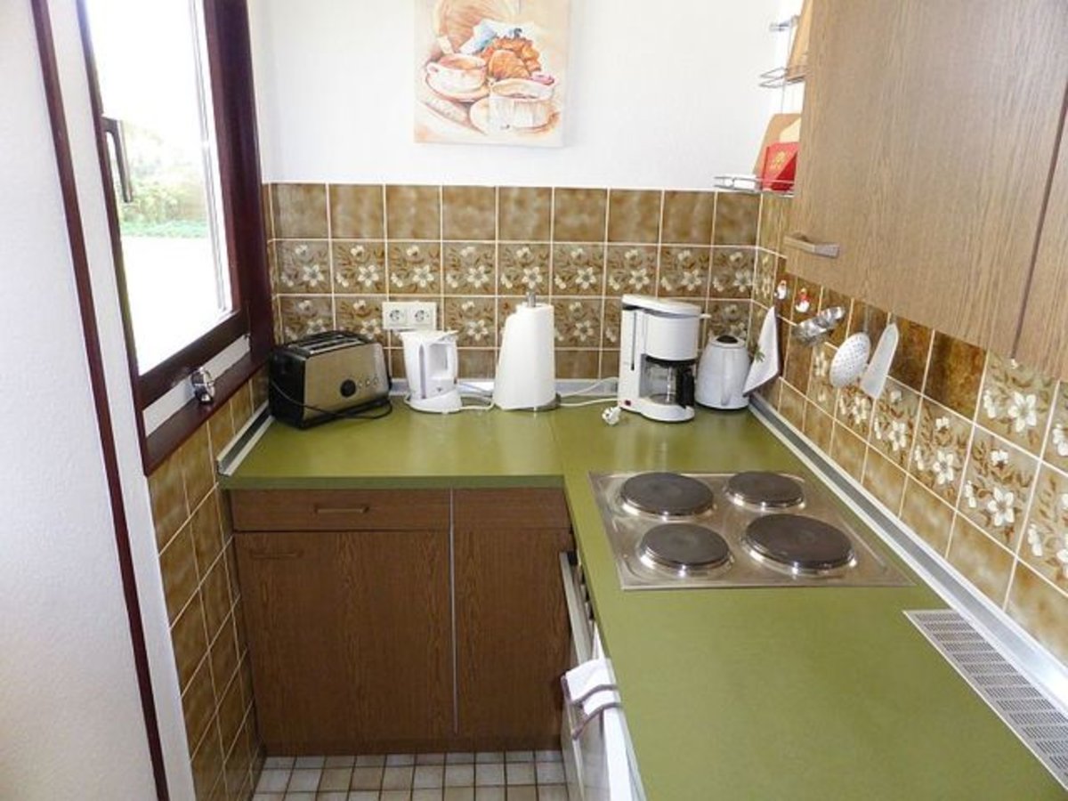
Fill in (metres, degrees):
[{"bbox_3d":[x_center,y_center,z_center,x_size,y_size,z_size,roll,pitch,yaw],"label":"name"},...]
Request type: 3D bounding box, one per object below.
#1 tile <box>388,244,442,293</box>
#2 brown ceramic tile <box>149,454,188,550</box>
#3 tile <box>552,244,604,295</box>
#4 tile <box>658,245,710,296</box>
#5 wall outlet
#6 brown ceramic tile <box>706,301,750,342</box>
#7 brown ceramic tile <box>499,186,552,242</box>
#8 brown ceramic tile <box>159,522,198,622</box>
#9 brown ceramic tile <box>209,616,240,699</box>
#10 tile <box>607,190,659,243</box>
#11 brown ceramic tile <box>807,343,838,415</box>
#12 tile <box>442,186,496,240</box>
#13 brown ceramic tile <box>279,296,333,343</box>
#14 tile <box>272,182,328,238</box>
[{"bbox_3d":[-0.331,-0.366,2.059,0.149,0.149,0.010,0,18,-3],"label":"tile"},{"bbox_3d":[-0.668,0.181,1.348,0.010,0.149,0.149,0,18,-4],"label":"brown ceramic tile"},{"bbox_3d":[0.124,-0.364,2.087,0.149,0.149,0.010,0,18,-4],"label":"tile"},{"bbox_3d":[0.424,-0.363,2.107,0.149,0.149,0.010,0,18,-4],"label":"tile"},{"bbox_3d":[-0.351,-0.237,2.091,0.152,0.081,0.015,0,18,-4],"label":"wall outlet"},{"bbox_3d":[0.563,-0.219,2.165,0.129,0.149,0.010,0,18,-4],"label":"brown ceramic tile"},{"bbox_3d":[-0.025,-0.510,2.040,0.149,0.147,0.012,0,18,-3],"label":"brown ceramic tile"},{"bbox_3d":[-0.664,0.320,1.383,0.010,0.150,0.143,0,18,-4],"label":"brown ceramic tile"},{"bbox_3d":[-0.687,0.565,1.633,0.010,0.149,0.149,0,18,-4],"label":"brown ceramic tile"},{"bbox_3d":[0.278,-0.507,2.049,0.149,0.149,0.010,0,18,-3],"label":"tile"},{"bbox_3d":[0.680,-0.055,1.709,0.012,0.149,0.149,0,18,-3],"label":"brown ceramic tile"},{"bbox_3d":[-0.176,-0.511,2.025,0.150,0.150,0.010,0,18,-4],"label":"tile"},{"bbox_3d":[-0.634,-0.222,2.087,0.149,0.149,0.010,0,18,-4],"label":"brown ceramic tile"},{"bbox_3d":[-0.628,-0.509,1.998,0.150,0.150,0.010,0,18,-4],"label":"tile"}]

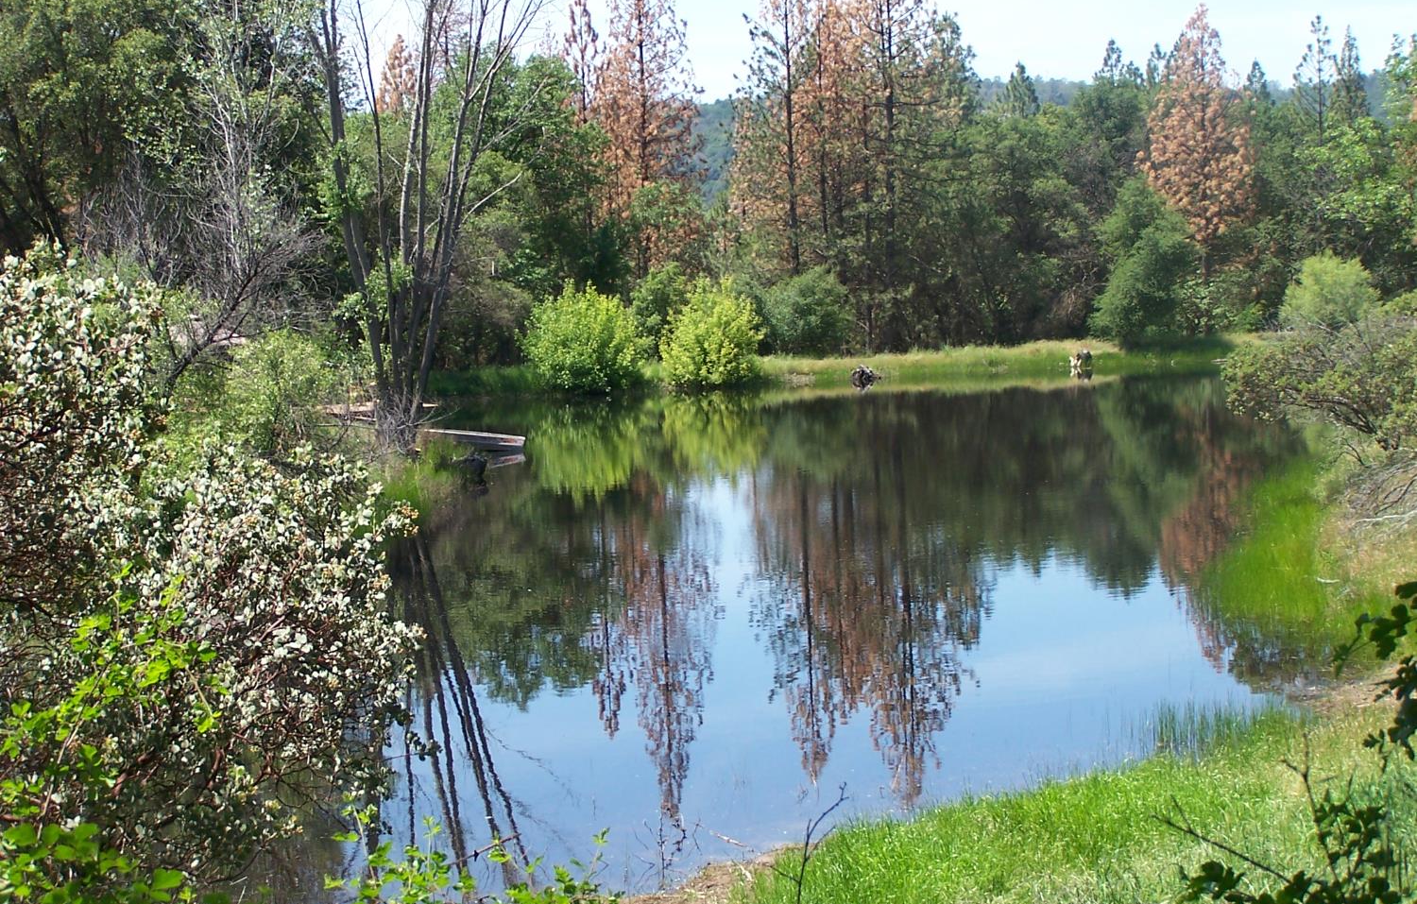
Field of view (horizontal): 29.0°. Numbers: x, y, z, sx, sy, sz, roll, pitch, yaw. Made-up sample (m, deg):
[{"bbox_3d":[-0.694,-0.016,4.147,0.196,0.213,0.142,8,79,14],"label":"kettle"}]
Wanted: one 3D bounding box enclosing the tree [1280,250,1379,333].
[{"bbox_3d":[20.361,-5.104,90.000,3.300,2.900,3.000,-2,3,0],"label":"tree"}]

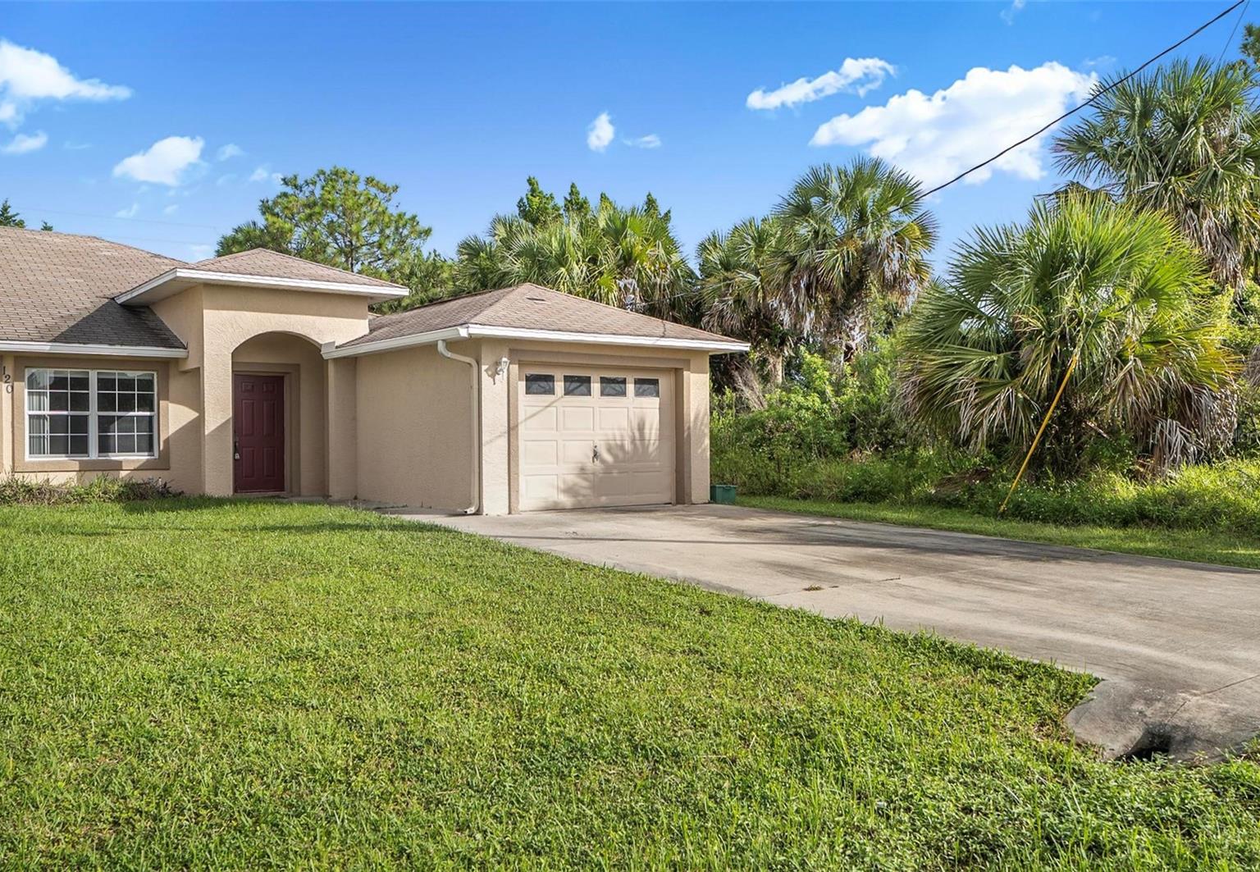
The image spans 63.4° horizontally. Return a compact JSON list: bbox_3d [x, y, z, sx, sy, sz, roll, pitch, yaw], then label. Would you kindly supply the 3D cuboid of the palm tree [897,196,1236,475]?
[{"bbox_3d":[7.100,-1.450,16.600,5.300,4.900,4.800,0,0,0],"label":"palm tree"}]

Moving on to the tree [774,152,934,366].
[{"bbox_3d":[5.600,-3.000,25.500,4.100,7.800,3.900,0,0,0],"label":"tree"}]

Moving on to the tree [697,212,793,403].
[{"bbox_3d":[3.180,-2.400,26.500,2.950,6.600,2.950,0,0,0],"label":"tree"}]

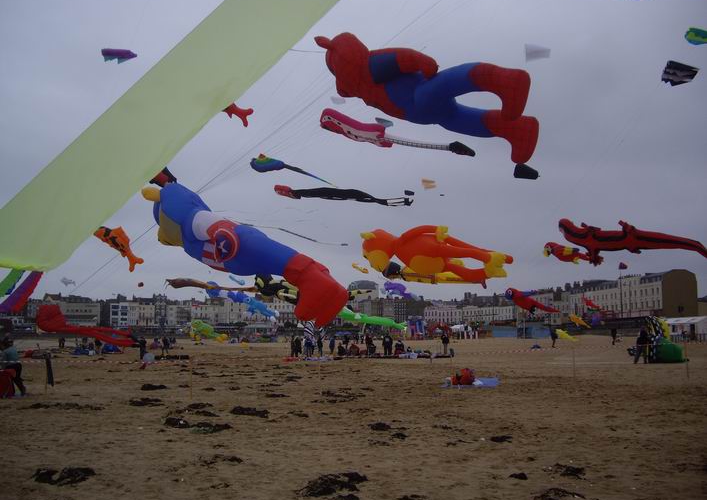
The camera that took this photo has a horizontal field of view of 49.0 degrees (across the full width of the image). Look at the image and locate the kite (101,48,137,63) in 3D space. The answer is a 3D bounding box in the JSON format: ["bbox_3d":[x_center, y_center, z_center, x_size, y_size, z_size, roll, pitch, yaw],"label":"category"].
[{"bbox_3d":[-16.656,-13.785,55.000,2.500,1.100,1.300,0,-6,0],"label":"kite"}]

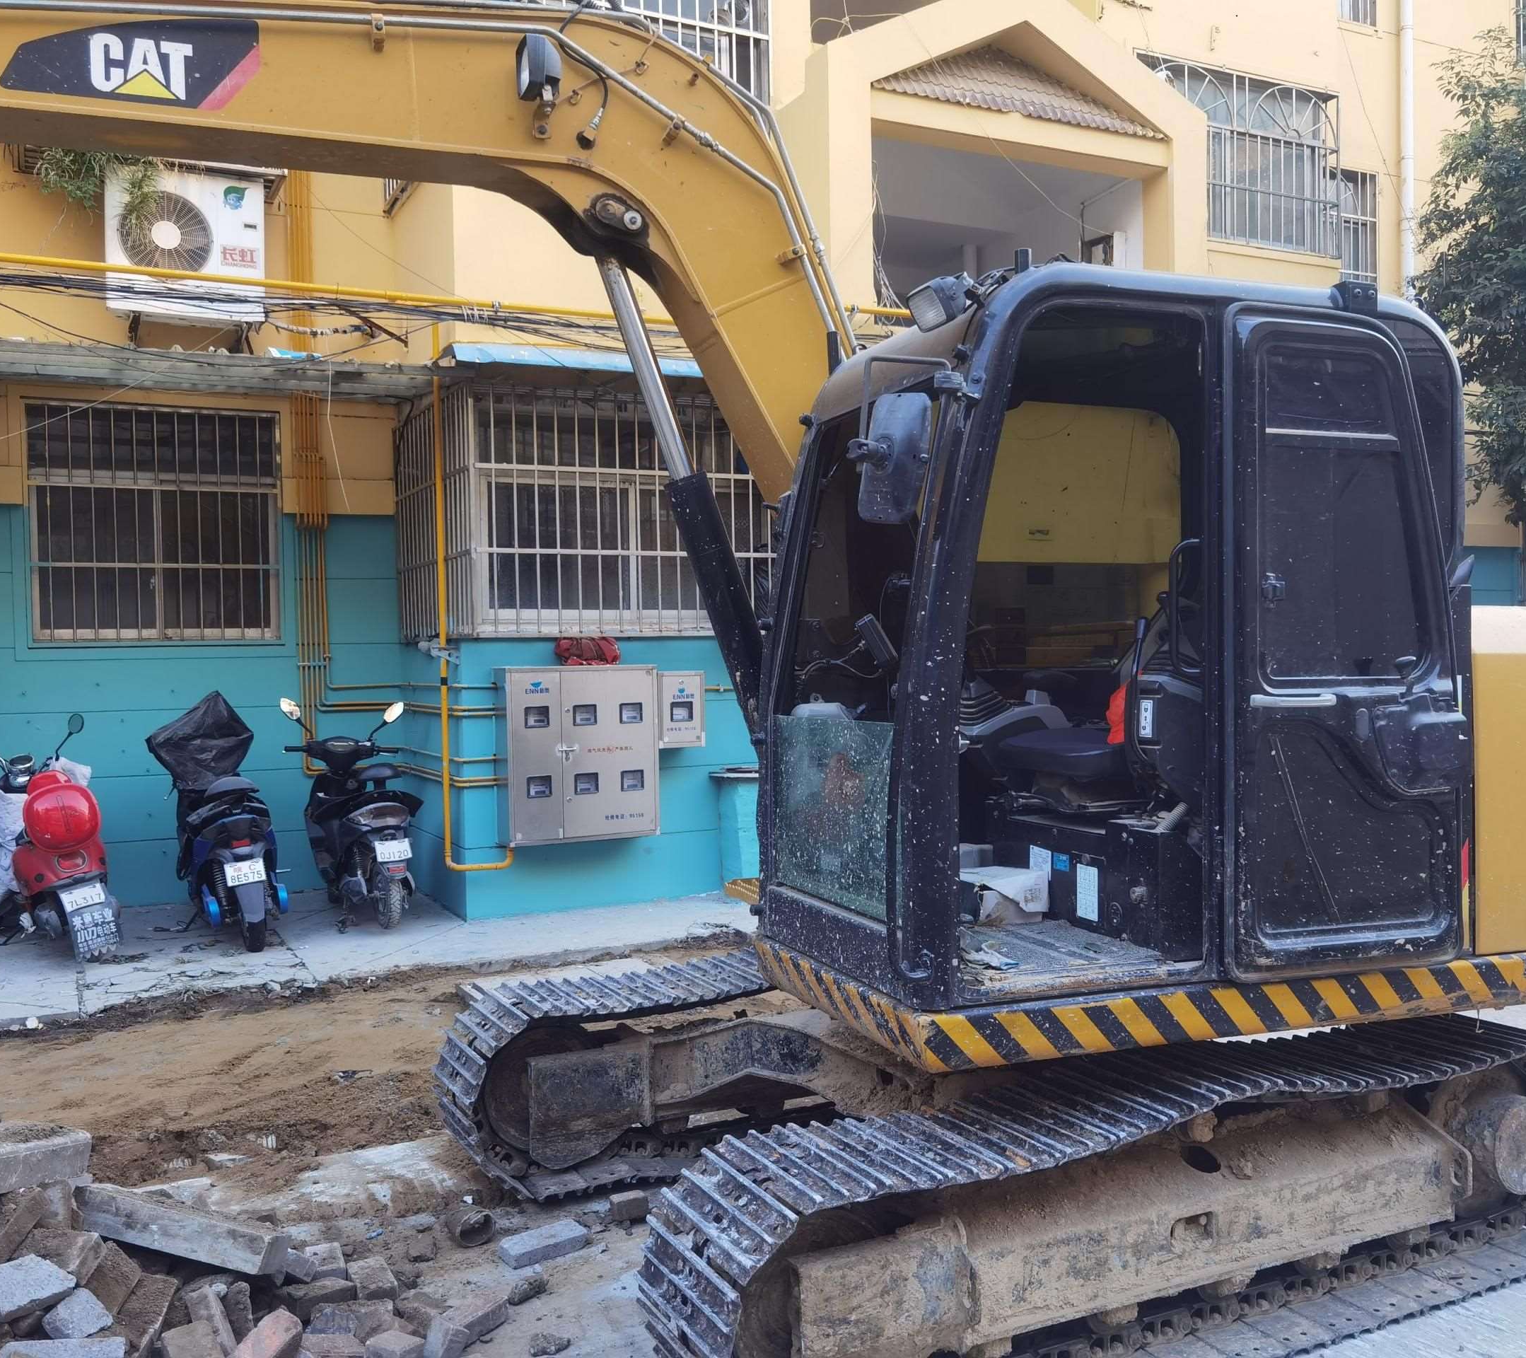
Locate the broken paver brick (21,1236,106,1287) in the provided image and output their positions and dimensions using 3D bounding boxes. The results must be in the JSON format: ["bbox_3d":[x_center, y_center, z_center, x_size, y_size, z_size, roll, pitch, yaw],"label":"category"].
[{"bbox_3d":[-1.676,1.370,3.335,0.215,0.056,0.105,-6,28,20],"label":"broken paver brick"}]

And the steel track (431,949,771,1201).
[{"bbox_3d":[0.258,1.302,5.109,2.760,0.610,0.465,-1,0,-27],"label":"steel track"}]

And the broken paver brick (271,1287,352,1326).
[{"bbox_3d":[-1.073,1.497,3.410,0.150,0.055,0.095,1,-7,-40],"label":"broken paver brick"}]

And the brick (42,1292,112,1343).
[{"bbox_3d":[-1.549,1.457,3.215,0.118,0.053,0.105,-32,53,-19],"label":"brick"}]

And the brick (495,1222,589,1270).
[{"bbox_3d":[-0.603,1.562,3.905,0.235,0.050,0.095,-1,0,-39],"label":"brick"}]

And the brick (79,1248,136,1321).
[{"bbox_3d":[-1.470,1.356,3.156,0.057,0.098,0.140,-34,21,17],"label":"brick"}]

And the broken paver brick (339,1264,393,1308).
[{"bbox_3d":[-0.975,1.499,3.490,0.095,0.055,0.140,9,-4,-29],"label":"broken paver brick"}]

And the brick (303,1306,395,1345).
[{"bbox_3d":[-0.968,1.504,3.300,0.185,0.062,0.097,-1,1,-26],"label":"brick"}]

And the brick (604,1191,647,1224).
[{"bbox_3d":[-0.409,1.592,4.259,0.108,0.060,0.062,-1,1,-12],"label":"brick"}]

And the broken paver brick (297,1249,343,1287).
[{"bbox_3d":[-1.119,1.508,3.650,0.090,0.048,0.090,-6,22,-7],"label":"broken paver brick"}]

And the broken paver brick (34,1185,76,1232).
[{"bbox_3d":[-1.798,1.343,3.600,0.090,0.120,0.060,-7,-26,-13],"label":"broken paver brick"}]

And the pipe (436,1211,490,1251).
[{"bbox_3d":[-0.820,1.527,3.947,0.090,0.108,0.108,0,1,45],"label":"pipe"}]

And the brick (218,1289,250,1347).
[{"bbox_3d":[-1.212,1.476,3.270,0.060,0.140,0.070,-12,-32,-14],"label":"brick"}]

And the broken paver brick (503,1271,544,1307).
[{"bbox_3d":[-0.610,1.592,3.680,0.115,0.045,0.055,-1,0,-41],"label":"broken paver brick"}]

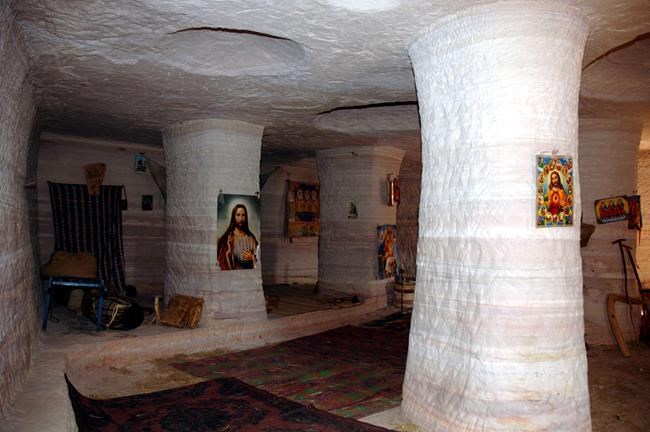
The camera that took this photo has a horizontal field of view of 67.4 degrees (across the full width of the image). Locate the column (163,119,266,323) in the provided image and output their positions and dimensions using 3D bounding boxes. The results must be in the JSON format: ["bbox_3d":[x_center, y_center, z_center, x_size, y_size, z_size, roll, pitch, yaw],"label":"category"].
[{"bbox_3d":[-1.280,0.090,5.600,1.130,2.200,1.120,1,-2,-42],"label":"column"}]

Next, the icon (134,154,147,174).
[{"bbox_3d":[-2.790,-0.780,7.380,0.178,0.290,0.020,1,-2,-42],"label":"icon"}]

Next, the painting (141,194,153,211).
[{"bbox_3d":[-2.712,-0.202,7.450,0.163,0.232,0.020,1,-2,-42],"label":"painting"}]

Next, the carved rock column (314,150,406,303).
[{"bbox_3d":[0.530,0.135,7.350,1.220,2.190,1.180,1,-2,-42],"label":"carved rock column"}]

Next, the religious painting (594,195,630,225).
[{"bbox_3d":[3.153,-0.071,5.350,0.335,0.265,0.020,-10,-8,44],"label":"religious painting"}]

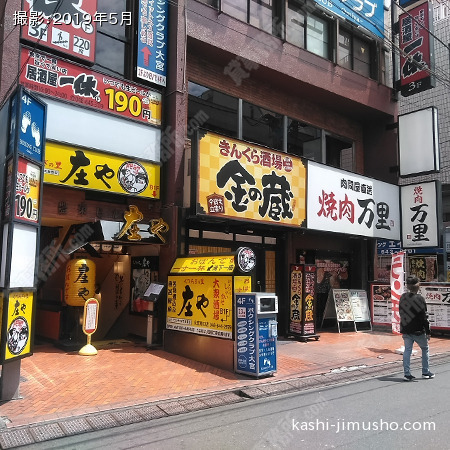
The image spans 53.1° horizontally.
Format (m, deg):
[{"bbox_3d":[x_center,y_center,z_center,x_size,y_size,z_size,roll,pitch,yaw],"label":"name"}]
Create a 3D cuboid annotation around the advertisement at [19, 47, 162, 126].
[{"bbox_3d":[-2.395,-2.495,8.441,2.816,0.749,0.150,7,-9,-42],"label":"advertisement"}]

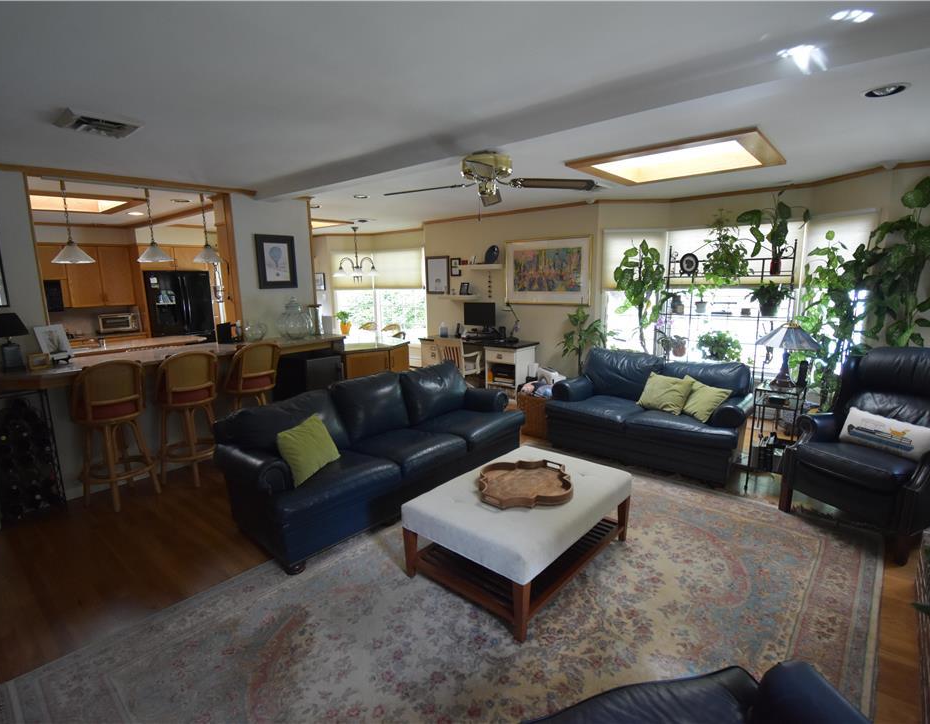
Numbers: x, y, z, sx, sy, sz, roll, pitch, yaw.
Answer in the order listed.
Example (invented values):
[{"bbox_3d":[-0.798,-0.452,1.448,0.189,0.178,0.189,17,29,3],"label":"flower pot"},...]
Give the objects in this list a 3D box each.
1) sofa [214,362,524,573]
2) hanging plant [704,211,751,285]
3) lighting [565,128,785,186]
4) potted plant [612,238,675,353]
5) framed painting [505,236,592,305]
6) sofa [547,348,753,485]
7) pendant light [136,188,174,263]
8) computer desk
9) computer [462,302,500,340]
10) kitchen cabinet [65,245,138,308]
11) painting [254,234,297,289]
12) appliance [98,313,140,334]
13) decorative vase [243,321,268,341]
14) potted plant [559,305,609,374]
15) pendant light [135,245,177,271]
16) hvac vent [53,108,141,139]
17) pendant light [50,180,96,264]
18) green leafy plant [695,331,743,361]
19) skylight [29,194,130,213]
[{"bbox_3d":[-0.517,0.566,3.619,0.920,0.830,2.430,8,14,39],"label":"sofa"},{"bbox_3d":[2.786,-1.219,4.828,0.450,0.750,0.450,7,13,38],"label":"hanging plant"},{"bbox_3d":[1.543,-1.471,3.302,1.180,0.110,1.180,9,14,41],"label":"lighting"},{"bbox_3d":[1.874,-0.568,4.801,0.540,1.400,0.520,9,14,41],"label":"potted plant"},{"bbox_3d":[1.062,-1.194,5.995,1.270,0.860,0.040,7,13,38],"label":"framed painting"},{"bbox_3d":[1.712,0.415,4.250,1.600,0.880,0.930,7,12,39],"label":"sofa"},{"bbox_3d":[-2.605,-1.126,3.751,0.275,0.600,0.275,7,13,38],"label":"pendant light"},{"bbox_3d":[0.173,0.060,6.715,1.740,0.745,0.600,7,13,38],"label":"computer desk"},{"bbox_3d":[0.189,-0.541,5.900,0.480,0.400,0.220,5,11,30],"label":"computer"},{"bbox_3d":[-5.384,-1.280,6.695,0.330,0.880,0.760,9,14,41],"label":"kitchen cabinet"},{"bbox_3d":[-1.810,-0.967,4.373,0.030,0.500,0.385,9,14,41],"label":"painting"},{"bbox_3d":[-5.219,-0.602,6.809,0.300,0.260,0.435,9,14,41],"label":"appliance"},{"bbox_3d":[-2.015,-0.298,4.328,0.225,0.190,0.225,7,13,38],"label":"decorative vase"},{"bbox_3d":[1.367,-0.008,5.313,0.540,1.250,0.520,9,14,41],"label":"potted plant"},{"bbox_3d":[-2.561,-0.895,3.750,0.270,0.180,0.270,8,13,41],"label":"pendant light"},{"bbox_3d":[-1.822,-1.167,2.245,0.370,0.060,0.280,9,14,41],"label":"hvac vent"},{"bbox_3d":[-2.942,-1.030,3.341,0.275,0.600,0.275,7,13,38],"label":"pendant light"},{"bbox_3d":[2.559,-0.156,4.550,0.420,0.330,0.400,7,12,39],"label":"green leafy plant"},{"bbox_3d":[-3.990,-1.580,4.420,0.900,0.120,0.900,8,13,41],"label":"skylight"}]

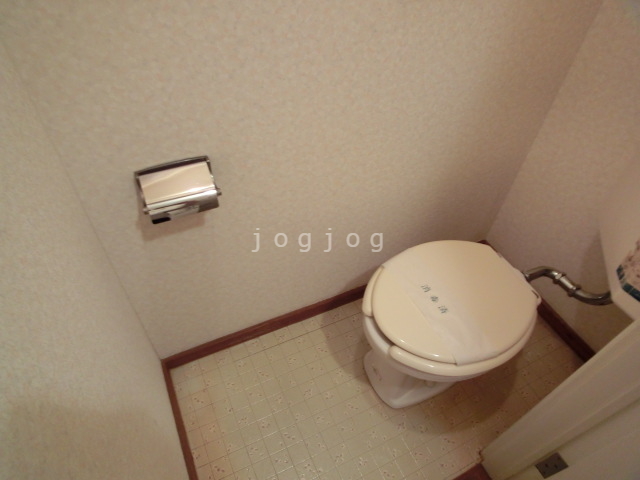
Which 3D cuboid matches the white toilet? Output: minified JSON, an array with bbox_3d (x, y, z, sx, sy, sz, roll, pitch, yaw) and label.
[{"bbox_3d":[0.359,0.280,1.172,0.543,0.405,0.380,-17,49,-20],"label":"white toilet"}]

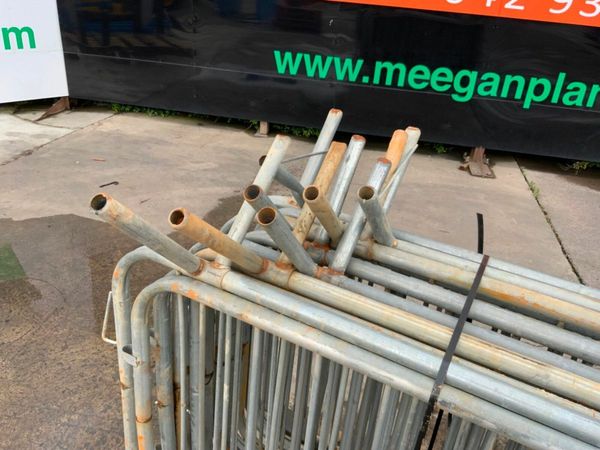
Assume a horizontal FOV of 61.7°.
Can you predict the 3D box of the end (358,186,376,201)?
[{"bbox_3d":[0.151,-0.063,1.126,0.042,0.040,0.042,18,73,25],"label":"end"}]

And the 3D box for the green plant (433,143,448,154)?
[{"bbox_3d":[1.473,-0.796,5.270,0.170,0.125,0.140,9,27,8],"label":"green plant"}]

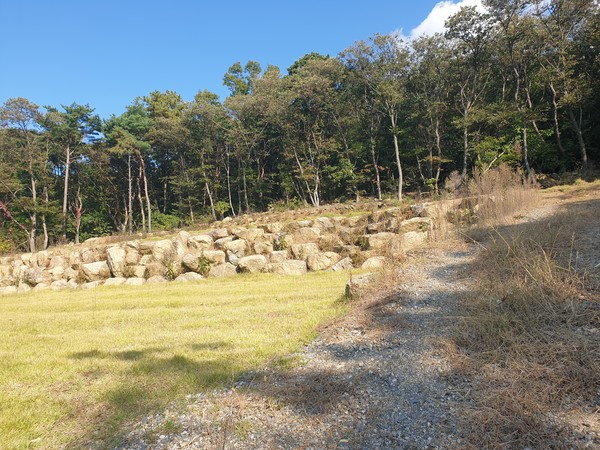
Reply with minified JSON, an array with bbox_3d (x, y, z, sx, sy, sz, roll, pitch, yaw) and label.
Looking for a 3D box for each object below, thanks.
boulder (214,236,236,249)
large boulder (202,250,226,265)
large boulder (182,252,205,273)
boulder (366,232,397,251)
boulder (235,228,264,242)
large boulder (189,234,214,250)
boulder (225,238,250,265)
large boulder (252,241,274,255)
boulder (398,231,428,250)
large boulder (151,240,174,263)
[{"bbox_3d":[-2.760,0.648,16.700,0.770,0.420,0.560,-3,-1,-3],"label":"boulder"},{"bbox_3d":[-3.016,1.147,15.900,0.800,0.470,0.580,-3,-1,-3],"label":"large boulder"},{"bbox_3d":[-4.107,1.439,17.300,0.748,0.752,0.700,-1,-3,0],"label":"large boulder"},{"bbox_3d":[2.893,0.586,16.000,1.010,0.610,0.730,-3,-1,-3],"label":"boulder"},{"bbox_3d":[-2.107,0.438,18.800,1.218,0.572,0.850,-1,-3,0],"label":"boulder"},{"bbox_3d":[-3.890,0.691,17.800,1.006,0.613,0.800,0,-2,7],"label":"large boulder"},{"bbox_3d":[-2.282,0.953,16.200,0.820,0.890,0.770,-3,-1,-3],"label":"boulder"},{"bbox_3d":[-1.458,0.899,18.000,0.859,0.548,0.700,-1,-3,0],"label":"large boulder"},{"bbox_3d":[3.929,0.536,15.600,0.990,0.660,0.740,-3,-1,-3],"label":"boulder"},{"bbox_3d":[-5.441,1.052,17.900,0.835,0.856,0.740,-1,-3,0],"label":"large boulder"}]

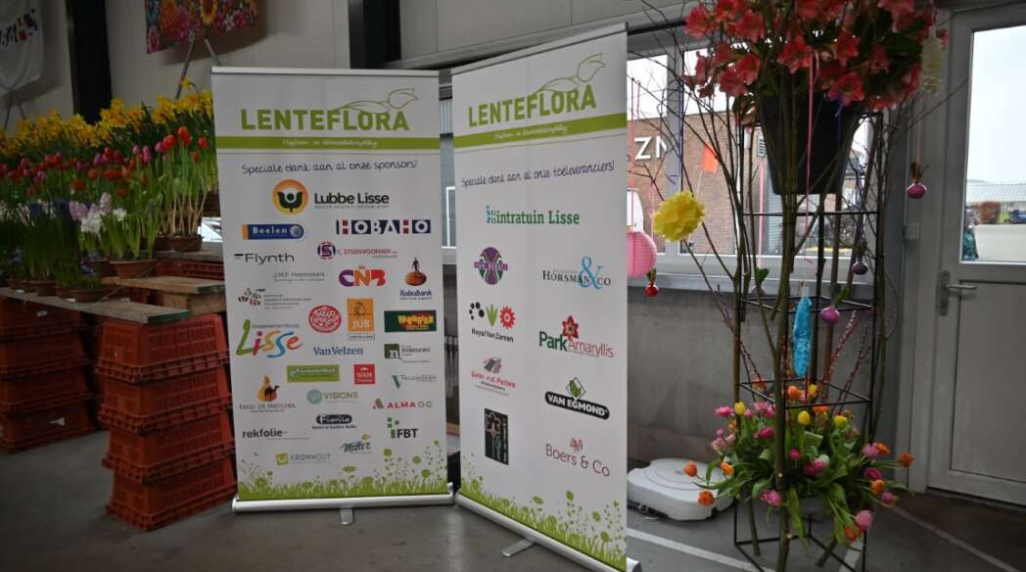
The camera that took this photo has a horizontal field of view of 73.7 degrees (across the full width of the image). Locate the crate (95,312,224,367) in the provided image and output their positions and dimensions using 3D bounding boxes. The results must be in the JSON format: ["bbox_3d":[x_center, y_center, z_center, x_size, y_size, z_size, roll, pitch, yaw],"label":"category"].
[{"bbox_3d":[-1.675,0.274,3.289,0.345,0.235,0.485,3,7,33],"label":"crate"}]

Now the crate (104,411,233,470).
[{"bbox_3d":[-1.663,0.725,3.333,0.345,0.235,0.485,3,7,33],"label":"crate"}]

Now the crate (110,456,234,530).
[{"bbox_3d":[-1.667,0.950,3.361,0.345,0.235,0.485,3,7,33],"label":"crate"}]

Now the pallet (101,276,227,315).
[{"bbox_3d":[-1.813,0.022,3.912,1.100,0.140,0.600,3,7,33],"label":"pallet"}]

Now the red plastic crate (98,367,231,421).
[{"bbox_3d":[-1.672,0.501,3.315,0.345,0.235,0.485,3,7,33],"label":"red plastic crate"}]

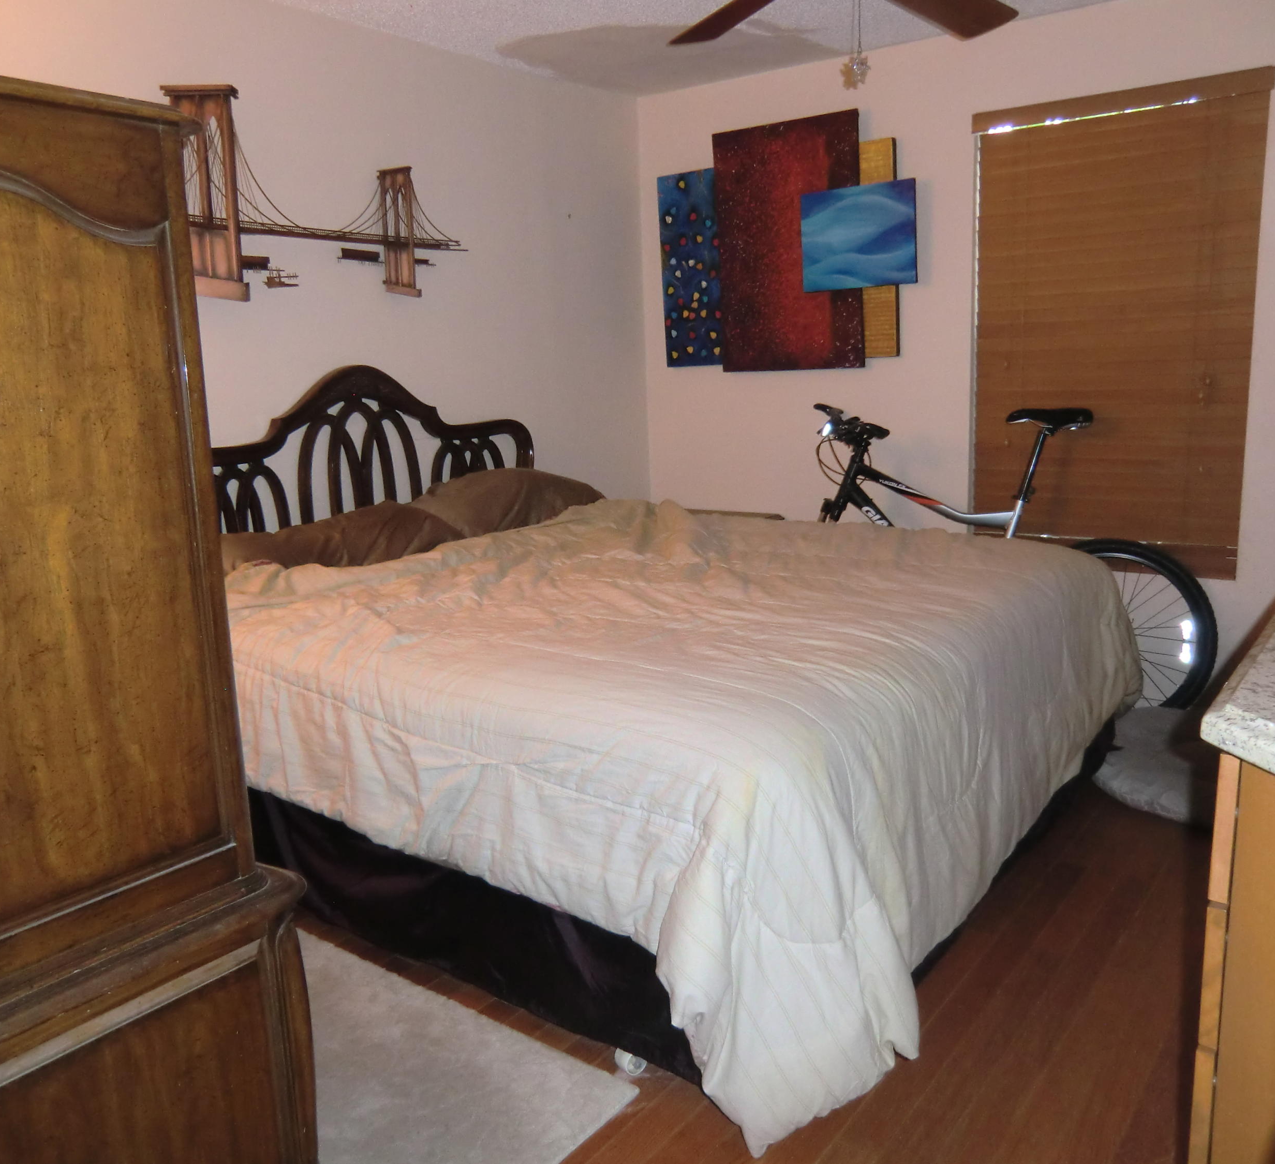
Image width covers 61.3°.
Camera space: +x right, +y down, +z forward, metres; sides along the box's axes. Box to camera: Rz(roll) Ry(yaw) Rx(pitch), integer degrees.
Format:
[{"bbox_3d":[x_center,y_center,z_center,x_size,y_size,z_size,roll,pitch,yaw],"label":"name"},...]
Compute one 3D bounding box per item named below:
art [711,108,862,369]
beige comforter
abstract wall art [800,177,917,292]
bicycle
[{"bbox_3d":[0.587,-1.308,4.220,0.643,0.935,0.035,7,15,37],"label":"art"},{"bbox_3d":[0.169,0.295,3.075,1.970,0.760,2.090,7,15,37],"label":"beige comforter"},{"bbox_3d":[0.822,-1.281,4.008,0.462,0.360,0.030,7,15,37],"label":"abstract wall art"},{"bbox_3d":[1.121,-0.064,3.850,1.700,1.130,0.600,5,14,30],"label":"bicycle"}]

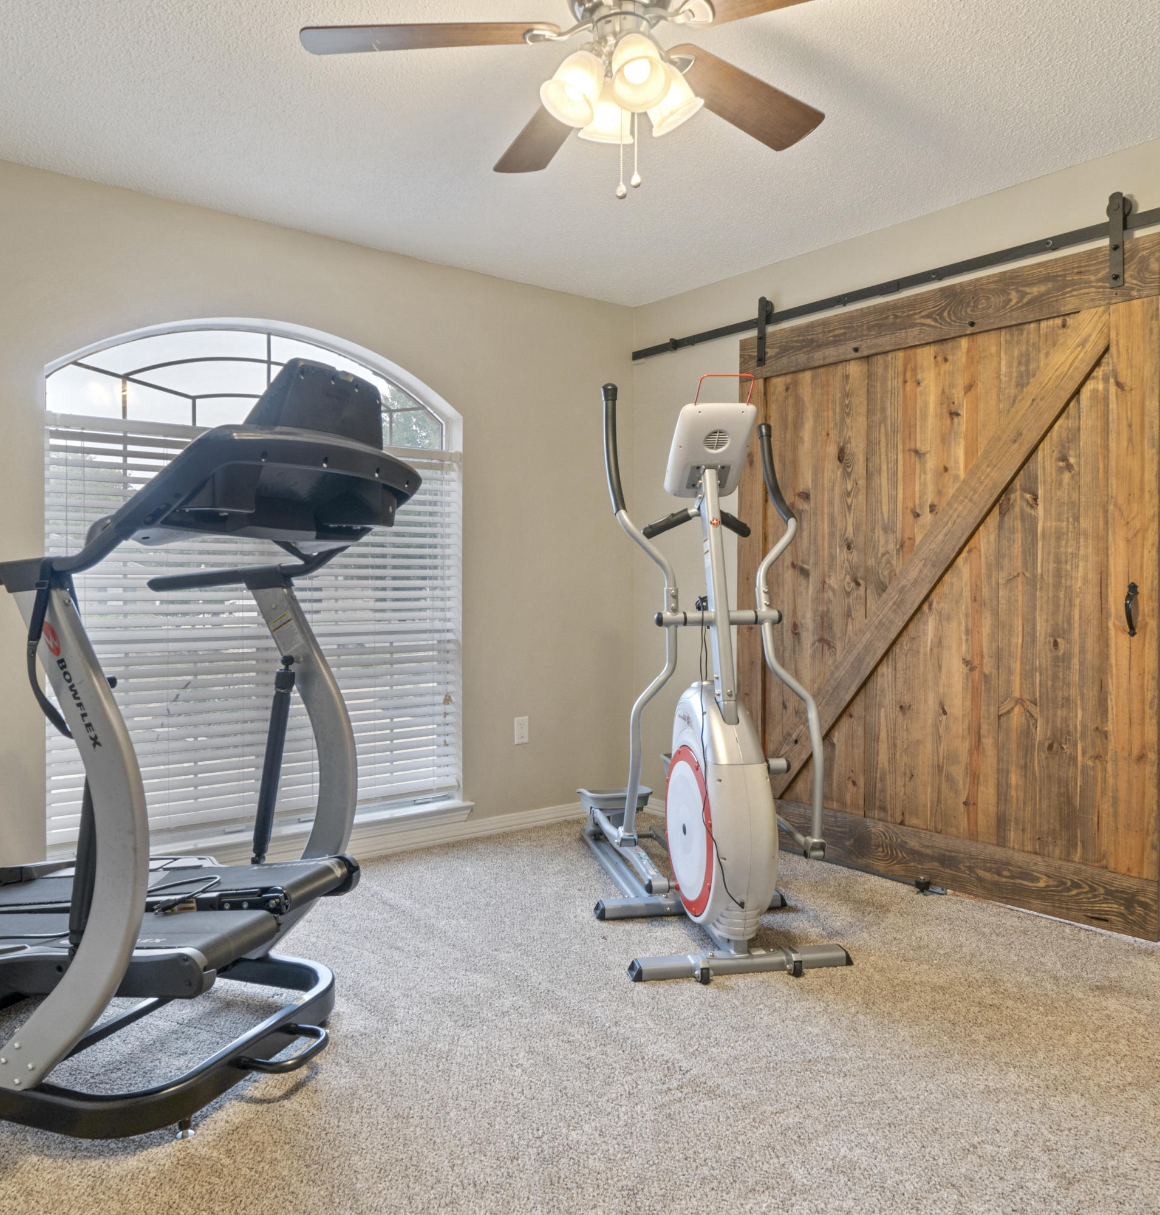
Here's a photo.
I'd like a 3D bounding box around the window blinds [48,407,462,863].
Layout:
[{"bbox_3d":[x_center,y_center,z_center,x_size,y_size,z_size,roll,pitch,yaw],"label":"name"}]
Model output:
[{"bbox_3d":[-1.129,0.070,3.433,1.530,1.420,0.070,-1,1,-37],"label":"window blinds"}]

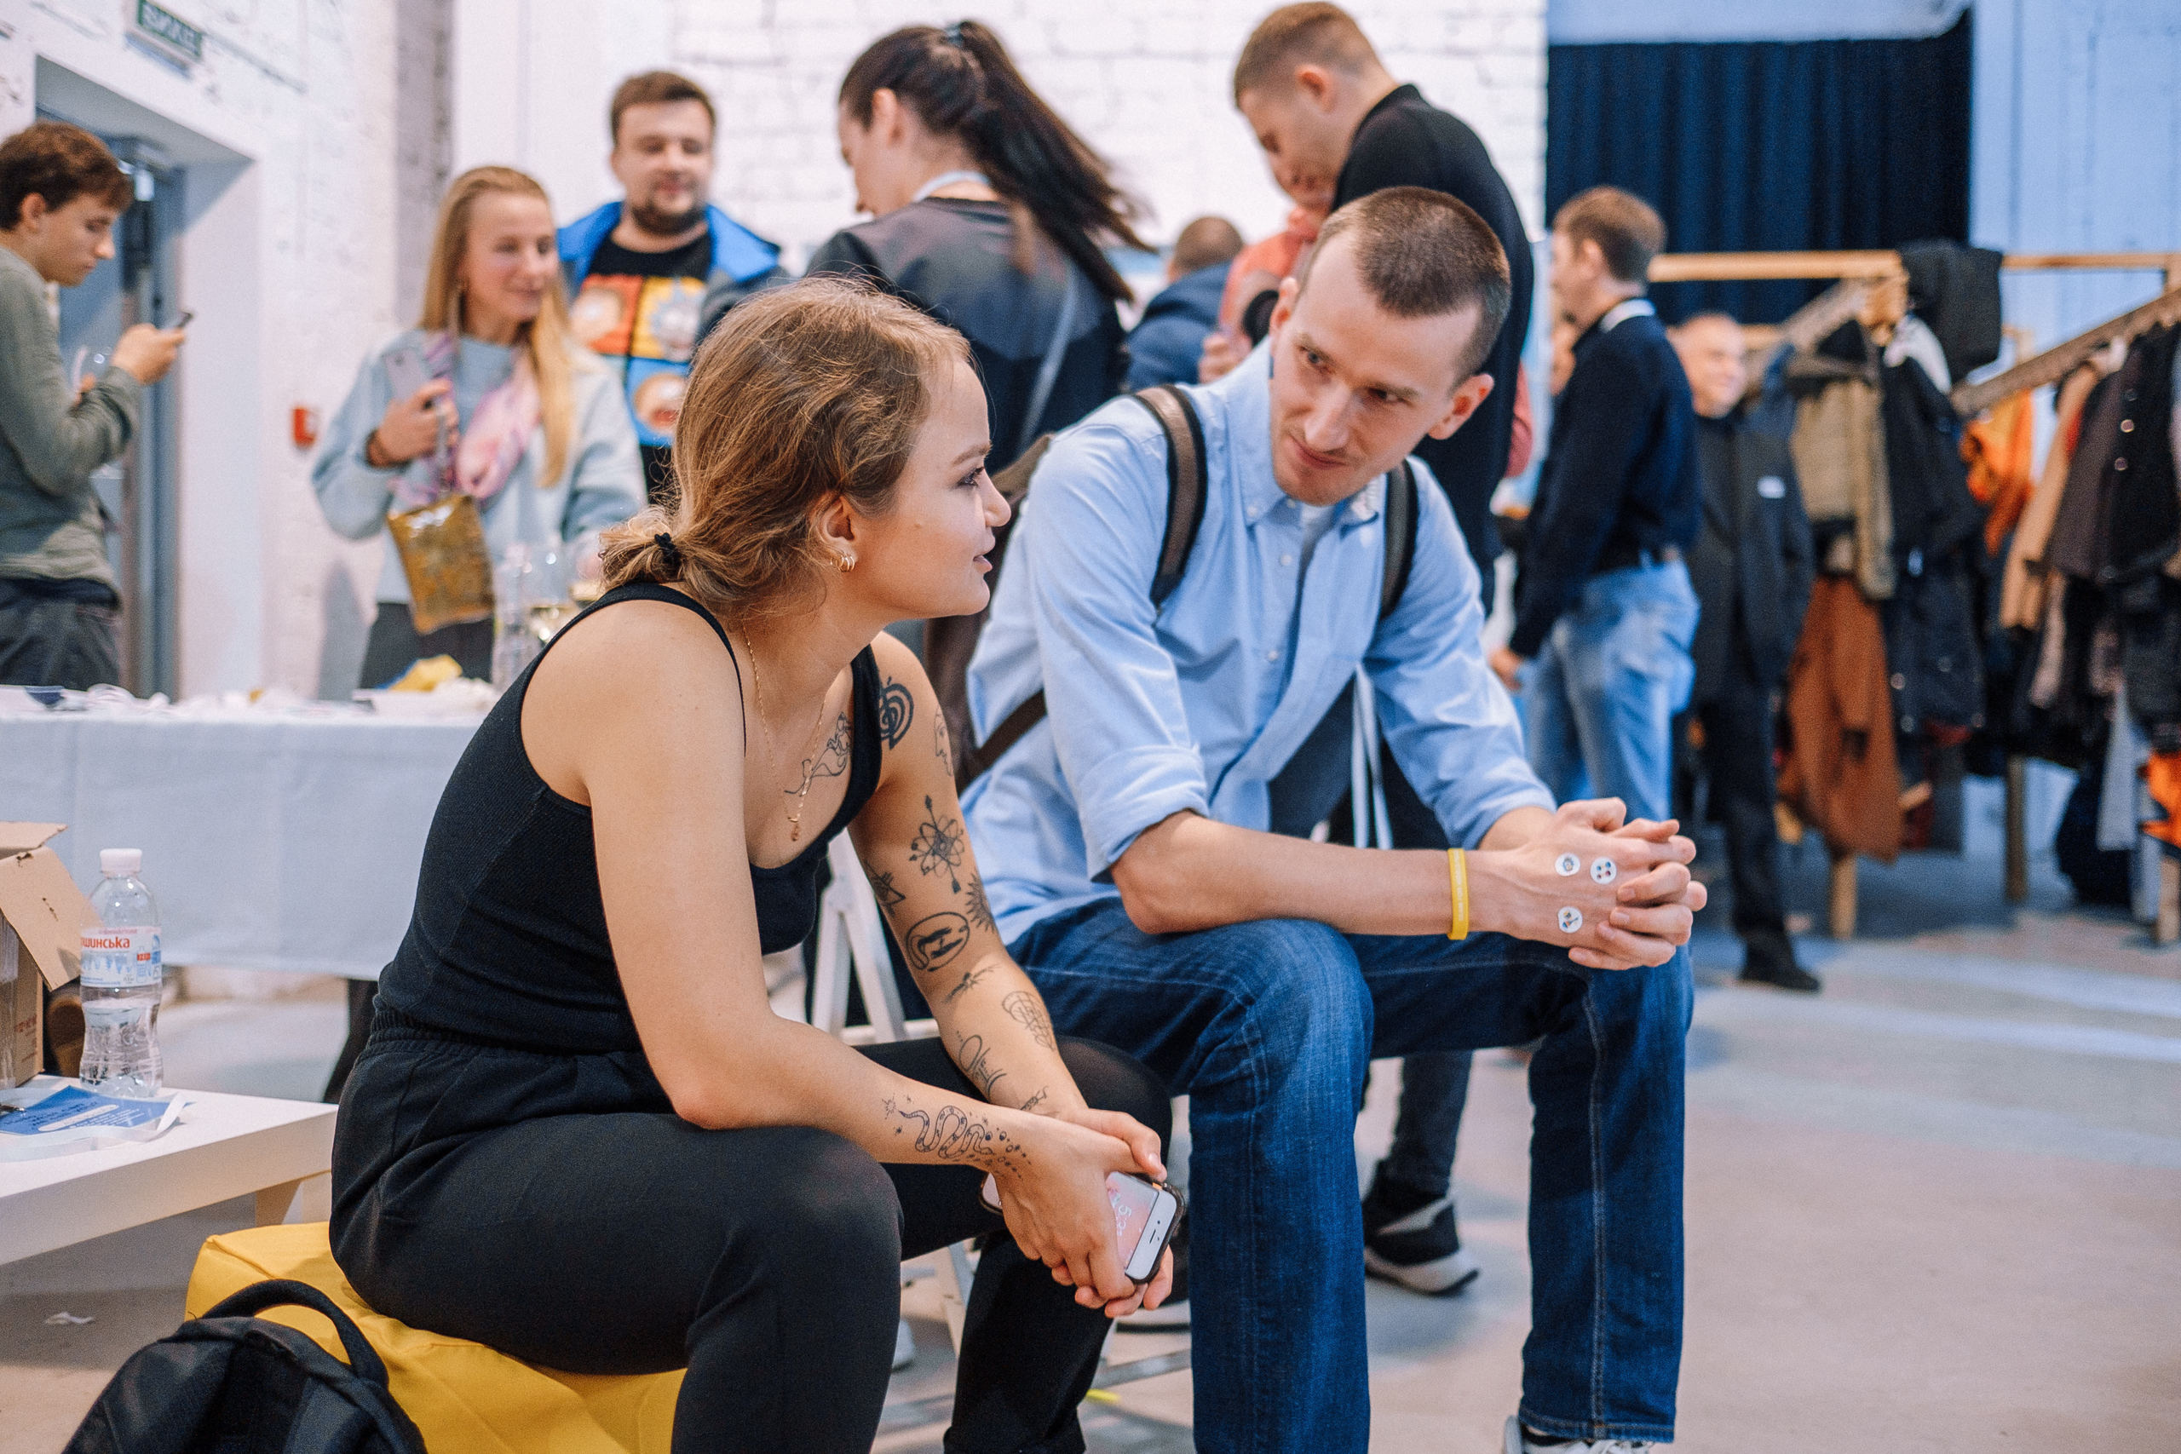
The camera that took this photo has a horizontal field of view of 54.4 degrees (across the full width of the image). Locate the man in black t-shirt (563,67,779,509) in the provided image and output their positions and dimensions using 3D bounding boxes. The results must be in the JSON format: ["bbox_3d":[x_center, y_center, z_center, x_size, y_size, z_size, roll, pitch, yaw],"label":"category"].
[{"bbox_3d":[-0.689,-0.172,3.420,0.540,1.780,0.350,1,1,7],"label":"man in black t-shirt"}]

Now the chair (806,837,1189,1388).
[{"bbox_3d":[-0.031,0.351,2.220,0.450,0.800,0.480,0,2,-37],"label":"chair"}]

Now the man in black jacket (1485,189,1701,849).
[{"bbox_3d":[1.020,-0.174,4.250,0.360,1.780,0.520,1,1,28],"label":"man in black jacket"}]

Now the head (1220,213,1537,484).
[{"bbox_3d":[0.224,-0.282,1.570,0.175,0.245,0.215,27,37,16],"label":"head"}]

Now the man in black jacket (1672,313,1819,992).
[{"bbox_3d":[1.706,-0.192,5.550,0.520,1.770,0.350,0,1,-29],"label":"man in black jacket"}]

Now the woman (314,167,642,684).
[{"bbox_3d":[-0.936,-0.080,3.250,0.500,1.600,0.380,0,1,-19],"label":"woman"}]

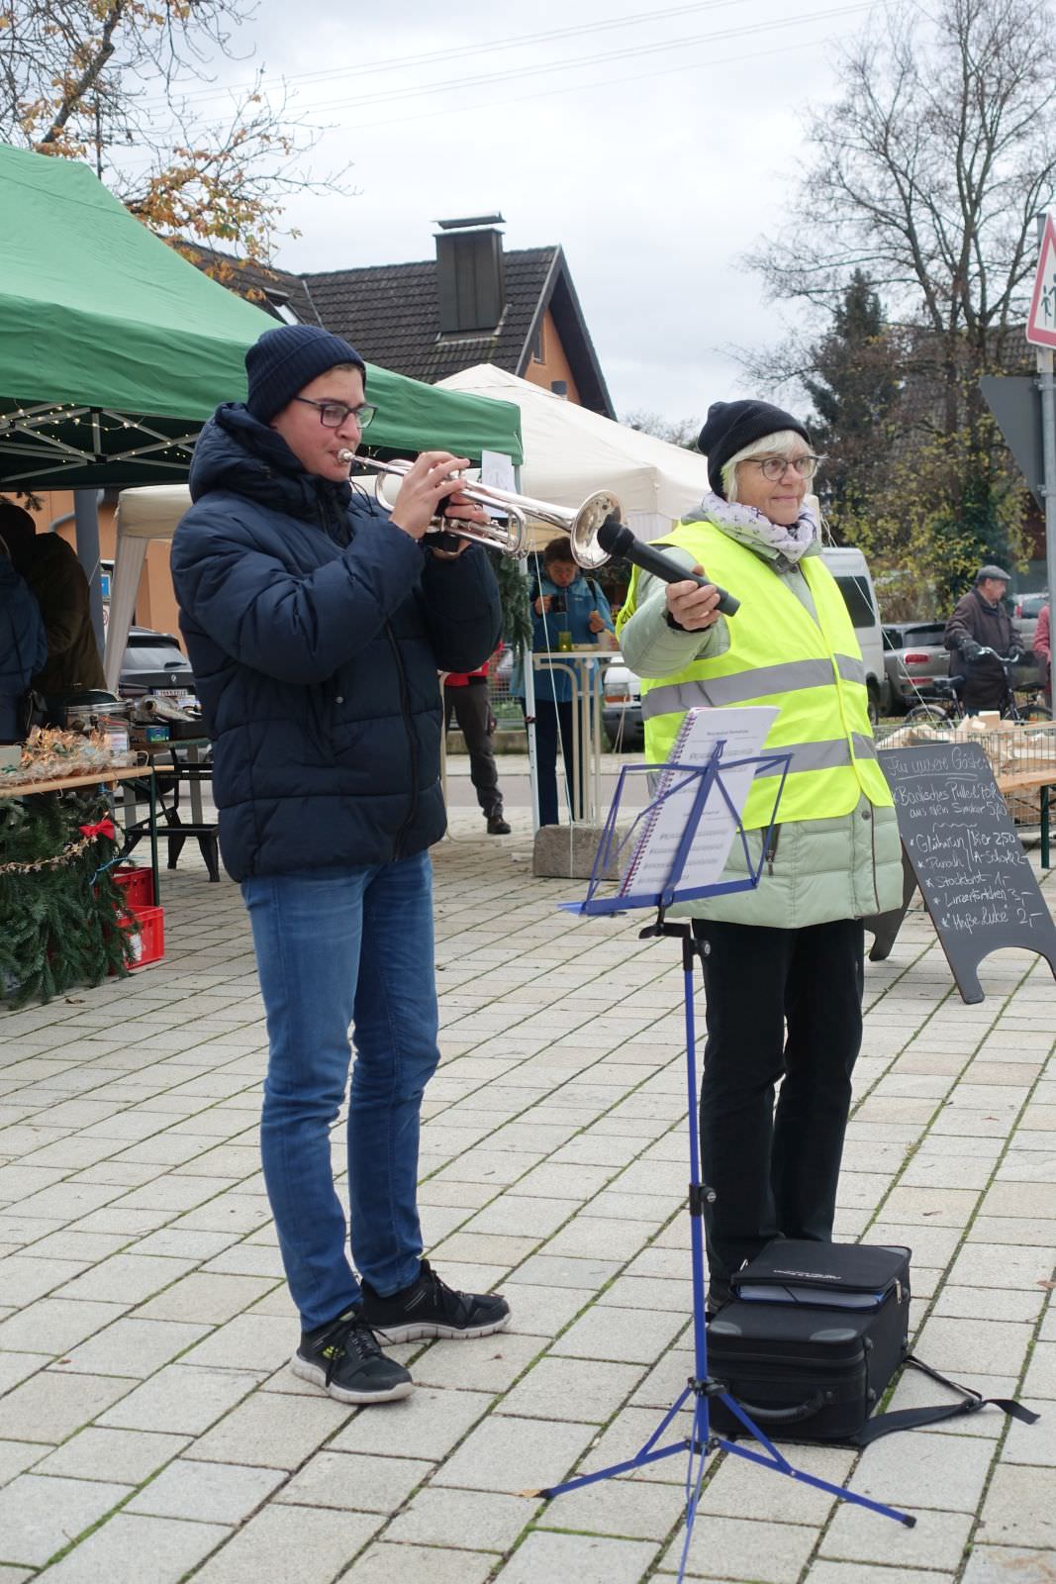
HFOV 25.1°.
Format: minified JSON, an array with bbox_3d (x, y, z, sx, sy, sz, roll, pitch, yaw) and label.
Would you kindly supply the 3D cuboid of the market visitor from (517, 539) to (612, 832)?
[{"bbox_3d":[0.237,-0.611,13.600,0.550,1.720,0.400,-1,4,0],"label":"market visitor"}]

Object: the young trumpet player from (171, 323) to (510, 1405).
[{"bbox_3d":[-0.318,0.100,4.090,0.500,1.800,0.560,2,6,37],"label":"young trumpet player"}]

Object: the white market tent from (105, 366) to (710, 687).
[{"bbox_3d":[-0.190,-1.105,13.750,3.050,2.700,3.050,0,5,21],"label":"white market tent"}]

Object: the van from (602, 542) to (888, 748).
[{"bbox_3d":[2.300,-1.420,23.800,1.920,2.080,5.000,0,5,16],"label":"van"}]

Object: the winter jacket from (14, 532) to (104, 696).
[{"bbox_3d":[-2.031,-0.698,10.231,0.480,0.800,0.520,-2,4,-3],"label":"winter jacket"}]

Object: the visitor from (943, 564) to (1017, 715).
[{"bbox_3d":[3.261,-0.778,17.066,0.460,1.700,0.560,3,6,44],"label":"visitor"}]

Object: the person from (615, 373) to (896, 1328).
[{"bbox_3d":[0.427,0.118,4.420,0.540,1.680,0.480,-6,6,-42],"label":"person"}]

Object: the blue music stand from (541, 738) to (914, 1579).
[{"bbox_3d":[0.274,0.483,3.390,0.490,1.120,0.560,2,6,40],"label":"blue music stand"}]

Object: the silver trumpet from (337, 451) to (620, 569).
[{"bbox_3d":[-0.109,-0.474,3.843,0.530,0.155,0.125,20,16,32],"label":"silver trumpet"}]

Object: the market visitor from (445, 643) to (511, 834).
[{"bbox_3d":[-0.336,-0.632,13.900,0.540,1.740,0.400,-4,5,-30],"label":"market visitor"}]

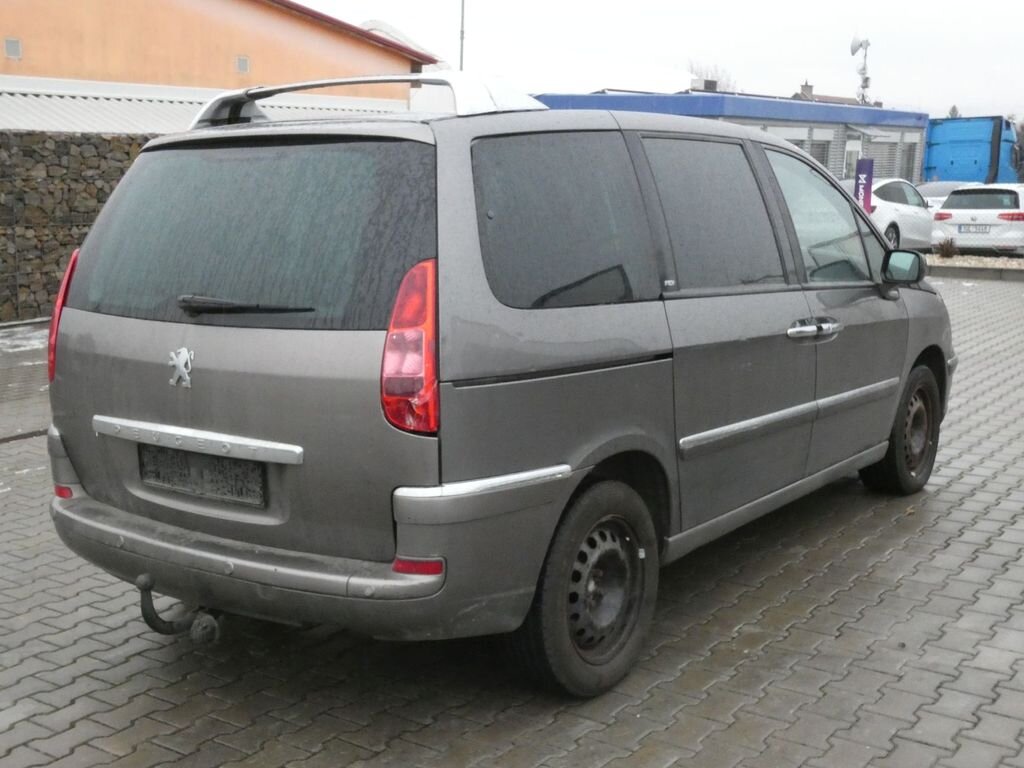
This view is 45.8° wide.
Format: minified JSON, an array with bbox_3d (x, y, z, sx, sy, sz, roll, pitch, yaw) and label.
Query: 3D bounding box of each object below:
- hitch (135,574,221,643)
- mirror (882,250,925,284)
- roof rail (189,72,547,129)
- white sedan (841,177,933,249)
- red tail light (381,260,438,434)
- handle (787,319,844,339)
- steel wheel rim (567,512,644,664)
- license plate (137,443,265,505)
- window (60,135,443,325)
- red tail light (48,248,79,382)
[{"bbox_3d":[-0.921,0.616,3.342,0.130,0.225,0.240,6,11,36],"label":"hitch"},{"bbox_3d":[1.642,-0.490,5.055,0.165,0.145,0.120,6,11,36],"label":"mirror"},{"bbox_3d":[-0.496,-0.875,3.775,1.220,0.160,0.390,6,11,36],"label":"roof rail"},{"bbox_3d":[6.833,-3.152,23.006,1.860,1.440,4.690,6,11,37],"label":"white sedan"},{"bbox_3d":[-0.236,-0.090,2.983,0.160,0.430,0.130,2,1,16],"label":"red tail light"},{"bbox_3d":[1.147,-0.208,4.547,0.055,0.060,0.530,6,11,36],"label":"handle"},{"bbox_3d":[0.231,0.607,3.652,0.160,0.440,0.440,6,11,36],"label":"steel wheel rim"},{"bbox_3d":[-0.877,0.252,3.404,0.525,0.118,0.020,6,11,36],"label":"license plate"},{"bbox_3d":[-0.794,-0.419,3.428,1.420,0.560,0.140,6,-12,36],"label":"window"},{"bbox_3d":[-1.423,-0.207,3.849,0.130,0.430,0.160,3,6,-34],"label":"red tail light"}]

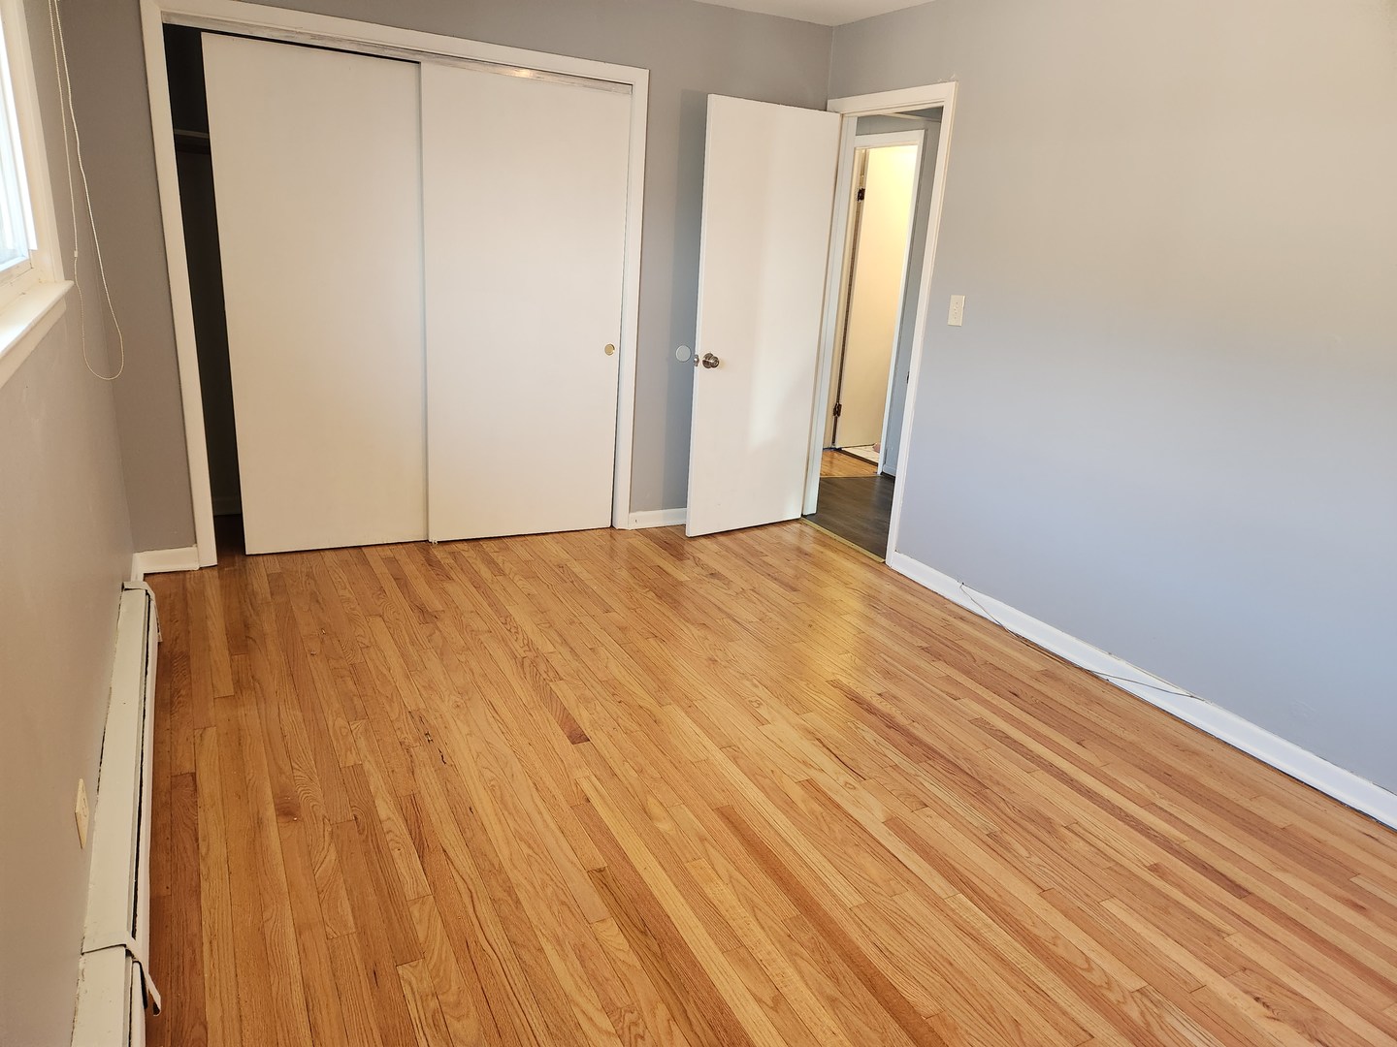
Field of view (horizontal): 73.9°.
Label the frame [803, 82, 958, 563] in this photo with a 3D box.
[{"bbox_3d":[0.840,-0.935,4.514,0.155,2.118,0.892,-6,20,-28],"label":"frame"}]

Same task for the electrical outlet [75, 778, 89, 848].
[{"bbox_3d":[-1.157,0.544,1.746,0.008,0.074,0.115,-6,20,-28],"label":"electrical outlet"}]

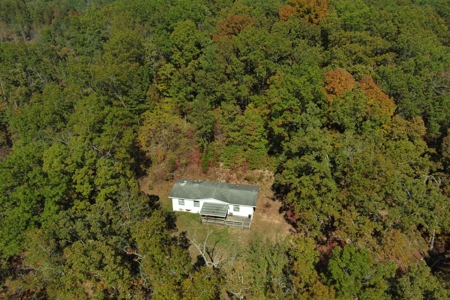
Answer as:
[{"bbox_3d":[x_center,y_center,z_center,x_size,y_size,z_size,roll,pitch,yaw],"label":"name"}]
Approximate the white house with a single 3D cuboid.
[{"bbox_3d":[-1.653,8.755,67.738,15.661,3.844,7.403,5,24,9],"label":"white house"}]

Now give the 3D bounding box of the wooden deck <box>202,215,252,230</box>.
[{"bbox_3d":[0.422,12.053,63.371,8.200,1.450,2.850,5,24,9],"label":"wooden deck"}]

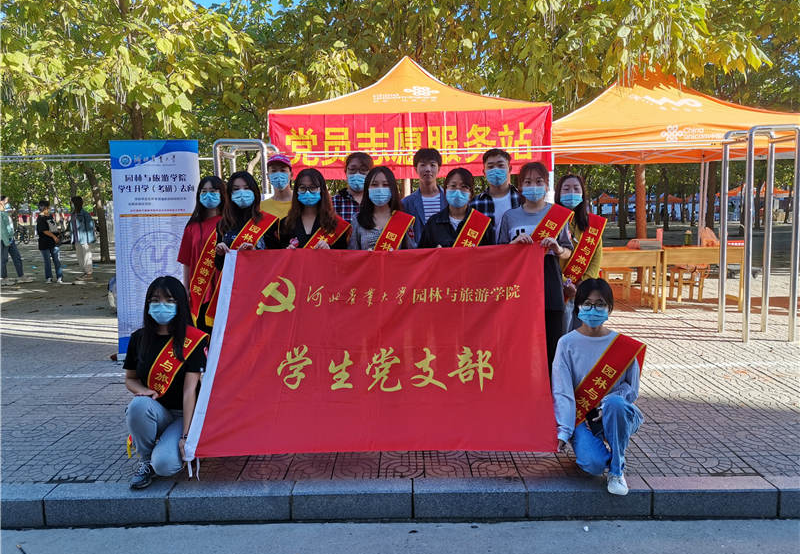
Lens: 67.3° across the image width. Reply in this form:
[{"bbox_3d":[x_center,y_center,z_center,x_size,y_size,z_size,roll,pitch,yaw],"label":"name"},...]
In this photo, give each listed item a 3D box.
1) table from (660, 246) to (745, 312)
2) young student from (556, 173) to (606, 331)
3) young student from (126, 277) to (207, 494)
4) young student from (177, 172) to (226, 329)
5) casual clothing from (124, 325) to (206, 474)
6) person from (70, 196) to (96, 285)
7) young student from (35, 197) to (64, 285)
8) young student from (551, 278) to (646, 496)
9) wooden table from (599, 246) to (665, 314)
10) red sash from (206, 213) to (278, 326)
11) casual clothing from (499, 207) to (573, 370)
[{"bbox_3d":[3.808,0.015,7.769,1.070,0.790,0.500,-1,7,1],"label":"table"},{"bbox_3d":[1.229,0.089,4.186,0.460,1.610,0.340,0,7,6],"label":"young student"},{"bbox_3d":[-1.285,0.526,3.308,0.460,1.040,0.640,-2,7,-9],"label":"young student"},{"bbox_3d":[-1.378,0.096,4.302,0.460,1.640,0.320,-2,7,-9],"label":"young student"},{"bbox_3d":[-1.267,0.655,3.260,0.450,0.750,0.550,-1,6,-5],"label":"casual clothing"},{"bbox_3d":[-6.278,-0.701,11.900,0.420,1.630,0.500,5,8,41],"label":"person"},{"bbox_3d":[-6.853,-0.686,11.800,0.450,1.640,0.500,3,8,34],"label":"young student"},{"bbox_3d":[1.072,0.523,3.230,0.500,1.000,0.640,0,6,7],"label":"young student"},{"bbox_3d":[2.766,0.043,7.730,1.080,0.780,0.500,-1,7,1],"label":"wooden table"},{"bbox_3d":[-0.985,-0.058,3.830,0.460,0.720,0.270,-2,7,-7],"label":"red sash"},{"bbox_3d":[0.875,0.172,3.880,0.480,1.300,0.360,0,6,7],"label":"casual clothing"}]

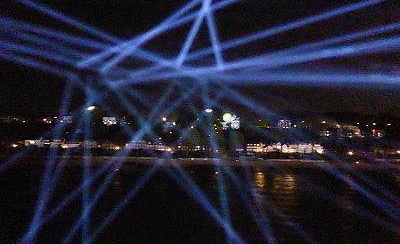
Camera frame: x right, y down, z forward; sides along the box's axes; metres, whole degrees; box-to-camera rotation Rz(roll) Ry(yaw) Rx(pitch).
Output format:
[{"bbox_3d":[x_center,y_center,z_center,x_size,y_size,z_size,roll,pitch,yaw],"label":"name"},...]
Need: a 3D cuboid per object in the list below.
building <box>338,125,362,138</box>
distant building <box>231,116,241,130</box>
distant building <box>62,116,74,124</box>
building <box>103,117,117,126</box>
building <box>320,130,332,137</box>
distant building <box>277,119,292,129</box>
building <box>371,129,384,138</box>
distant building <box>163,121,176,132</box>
[{"bbox_3d":[170.350,11.320,327.000,25.250,14.400,14.000,-1,-6,12],"label":"building"},{"bbox_3d":[42.330,0.890,344.500,11.180,17.060,9.000,0,-6,3],"label":"distant building"},{"bbox_3d":[-166.420,-2.530,365.610,14.210,8.720,11.210,1,-6,-10],"label":"distant building"},{"bbox_3d":[-111.630,-0.310,356.360,16.110,10.300,12.720,1,-6,-7],"label":"building"},{"bbox_3d":[142.300,12.940,324.980,12.630,6.650,9.970,-1,-6,10],"label":"building"},{"bbox_3d":[104.980,2.470,356.810,17.260,10.900,13.630,-1,-6,7],"label":"distant building"},{"bbox_3d":[199.670,12.660,324.980,12.630,9.420,9.970,-1,-6,14],"label":"building"},{"bbox_3d":[-36.550,5.690,346.180,15.650,12.360,12.360,0,-6,-2],"label":"distant building"}]

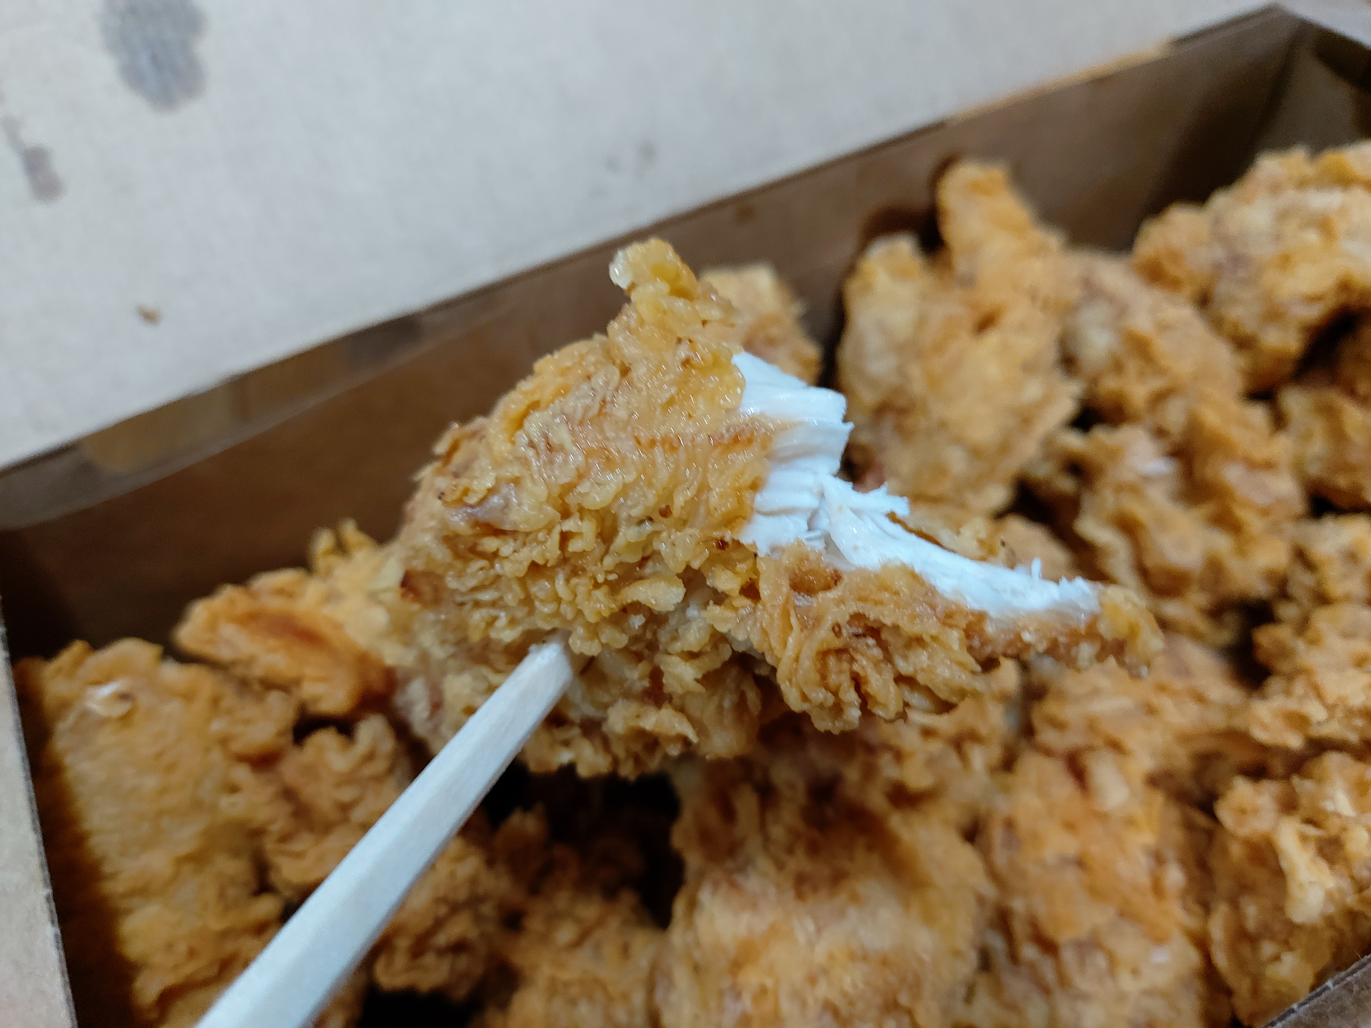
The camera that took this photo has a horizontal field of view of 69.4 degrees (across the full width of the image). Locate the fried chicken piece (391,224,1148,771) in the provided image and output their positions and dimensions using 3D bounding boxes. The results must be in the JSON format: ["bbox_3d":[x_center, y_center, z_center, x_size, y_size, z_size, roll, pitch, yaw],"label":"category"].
[{"bbox_3d":[0.011,-0.001,0.130,0.097,0.052,0.066,0,56,3],"label":"fried chicken piece"}]

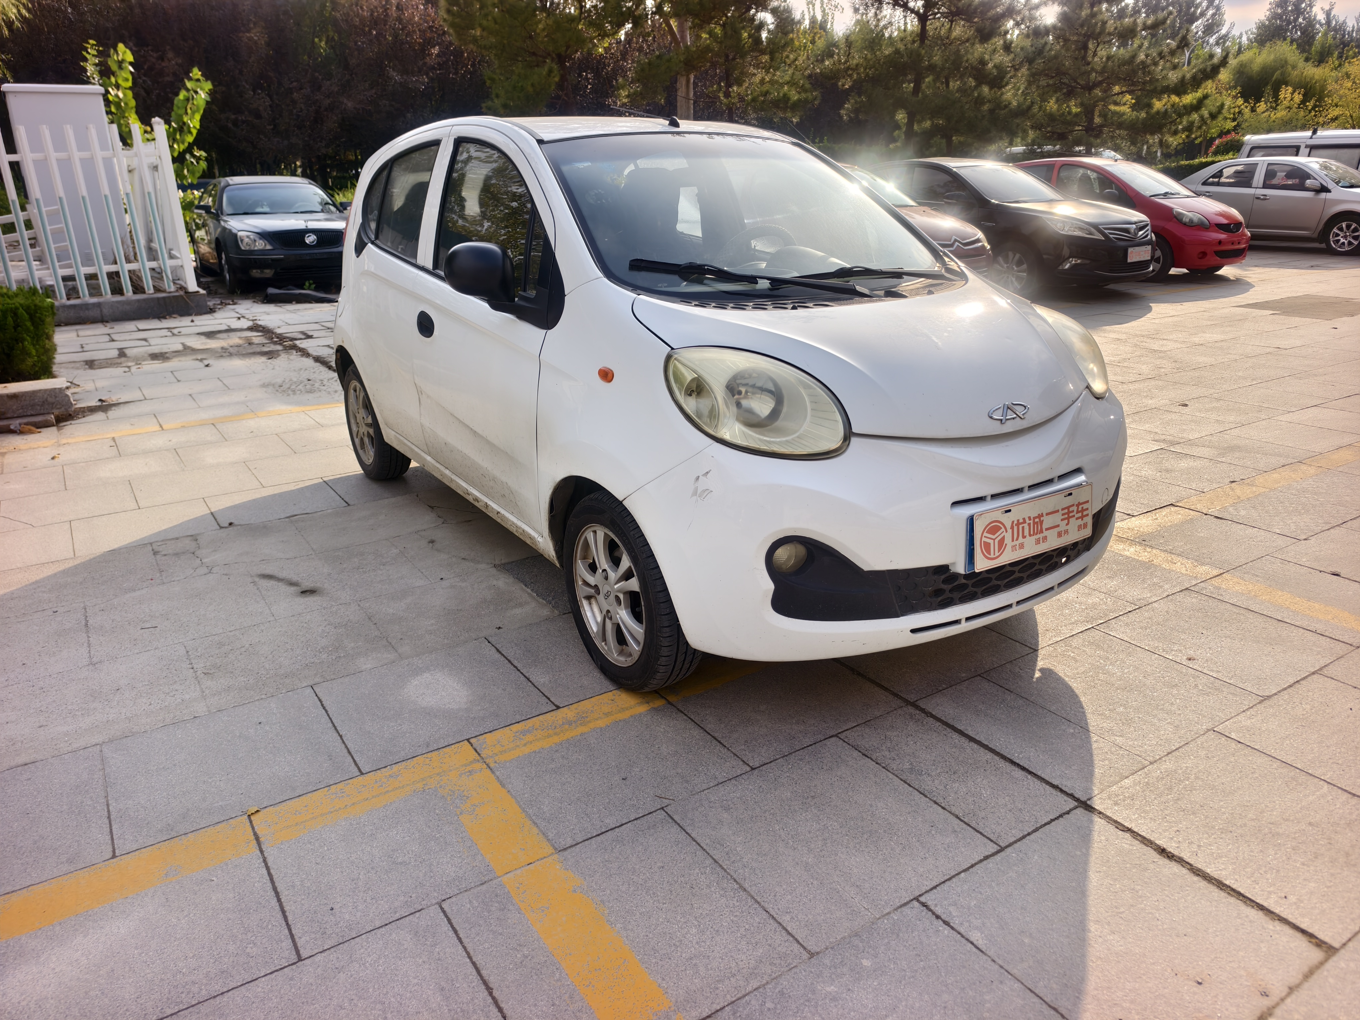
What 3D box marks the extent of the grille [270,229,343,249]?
[{"bbox_3d":[-4.869,-3.554,11.849,1.000,0.240,0.140,-15,24,-34],"label":"grille"}]

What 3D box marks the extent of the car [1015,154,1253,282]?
[{"bbox_3d":[6.027,-4.111,12.623,1.620,1.465,3.460,-15,24,-33],"label":"car"}]

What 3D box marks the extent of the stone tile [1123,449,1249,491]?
[{"bbox_3d":[2.343,-0.178,4.218,0.503,0.030,0.491,-13,23,-30],"label":"stone tile"}]

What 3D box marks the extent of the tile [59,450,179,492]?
[{"bbox_3d":[-2.765,-0.195,4.502,0.499,0.030,0.487,-13,23,-30],"label":"tile"}]

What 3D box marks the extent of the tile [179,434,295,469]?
[{"bbox_3d":[-2.380,-0.301,4.835,0.520,0.030,0.500,-13,23,-30],"label":"tile"}]

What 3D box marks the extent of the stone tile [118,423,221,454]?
[{"bbox_3d":[-2.823,-0.377,5.011,0.503,0.030,0.487,-13,23,-30],"label":"stone tile"}]

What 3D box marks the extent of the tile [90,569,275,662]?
[{"bbox_3d":[-1.640,0.348,2.967,0.500,0.040,0.500,-13,23,-31],"label":"tile"}]

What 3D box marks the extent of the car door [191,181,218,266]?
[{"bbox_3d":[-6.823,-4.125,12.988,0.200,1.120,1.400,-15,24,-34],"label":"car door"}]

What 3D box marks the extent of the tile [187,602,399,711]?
[{"bbox_3d":[-1.152,0.432,2.682,0.505,0.030,0.485,-13,23,-30],"label":"tile"}]

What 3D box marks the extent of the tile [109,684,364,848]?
[{"bbox_3d":[-1.091,0.616,2.187,0.500,0.040,0.500,-13,23,-31],"label":"tile"}]

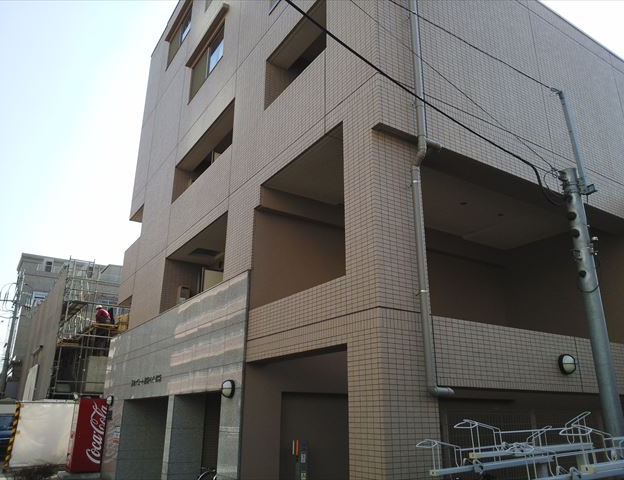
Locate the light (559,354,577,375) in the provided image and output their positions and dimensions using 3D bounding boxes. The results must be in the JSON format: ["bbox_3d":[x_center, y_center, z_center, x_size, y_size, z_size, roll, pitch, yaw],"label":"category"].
[{"bbox_3d":[3.355,1.635,6.547,0.265,0.265,0.110,12,-22,-31],"label":"light"}]

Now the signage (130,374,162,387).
[{"bbox_3d":[-3.759,3.198,11.273,0.040,0.155,2.423,12,-22,-31],"label":"signage"}]

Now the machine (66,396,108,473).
[{"bbox_3d":[-6.209,5.350,13.770,0.720,1.830,1.020,12,-22,-31],"label":"machine"}]

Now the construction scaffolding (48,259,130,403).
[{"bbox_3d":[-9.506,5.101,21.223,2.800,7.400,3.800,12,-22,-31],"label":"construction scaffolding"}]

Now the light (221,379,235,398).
[{"bbox_3d":[-1.241,2.227,7.436,0.110,0.265,0.265,12,-22,-31],"label":"light"}]

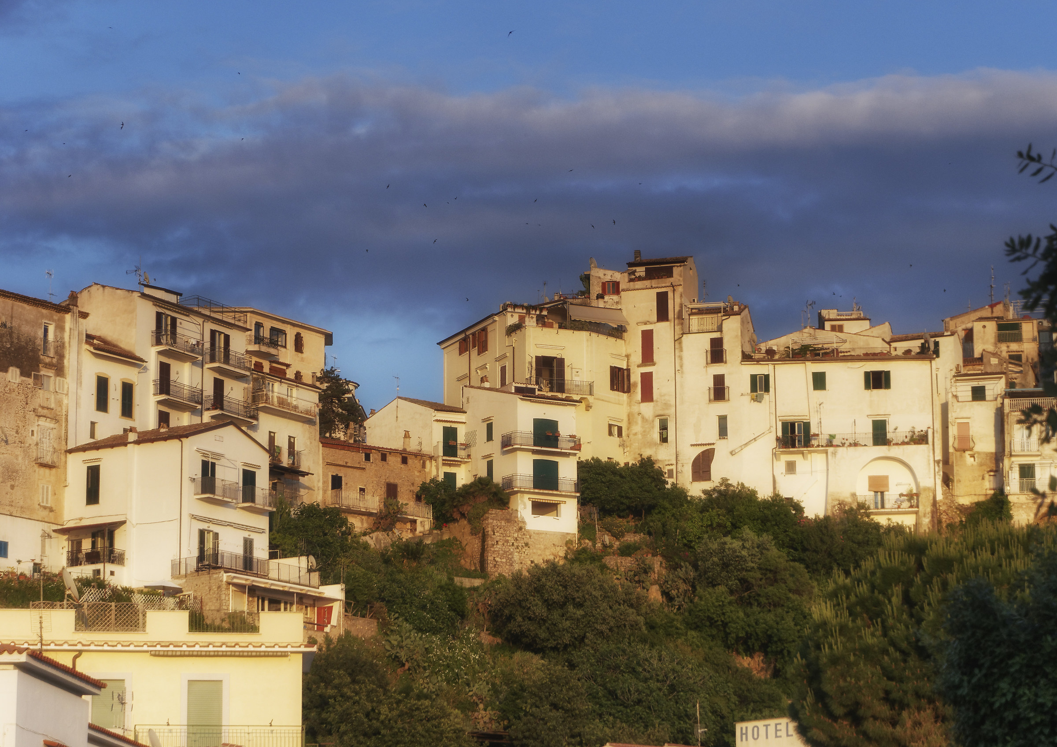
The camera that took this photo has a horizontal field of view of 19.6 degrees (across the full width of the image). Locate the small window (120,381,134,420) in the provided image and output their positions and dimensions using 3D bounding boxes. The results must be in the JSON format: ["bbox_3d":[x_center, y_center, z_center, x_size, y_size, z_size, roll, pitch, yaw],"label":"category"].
[{"bbox_3d":[-24.133,1.645,183.292,0.140,2.170,1.150,-8,-14,33],"label":"small window"}]

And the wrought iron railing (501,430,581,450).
[{"bbox_3d":[0.884,4.933,213.836,5.336,1.060,1.650,6,-13,-27],"label":"wrought iron railing"}]

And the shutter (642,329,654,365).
[{"bbox_3d":[8.811,-1.978,225.000,0.950,2.450,0.080,-4,-11,21],"label":"shutter"}]

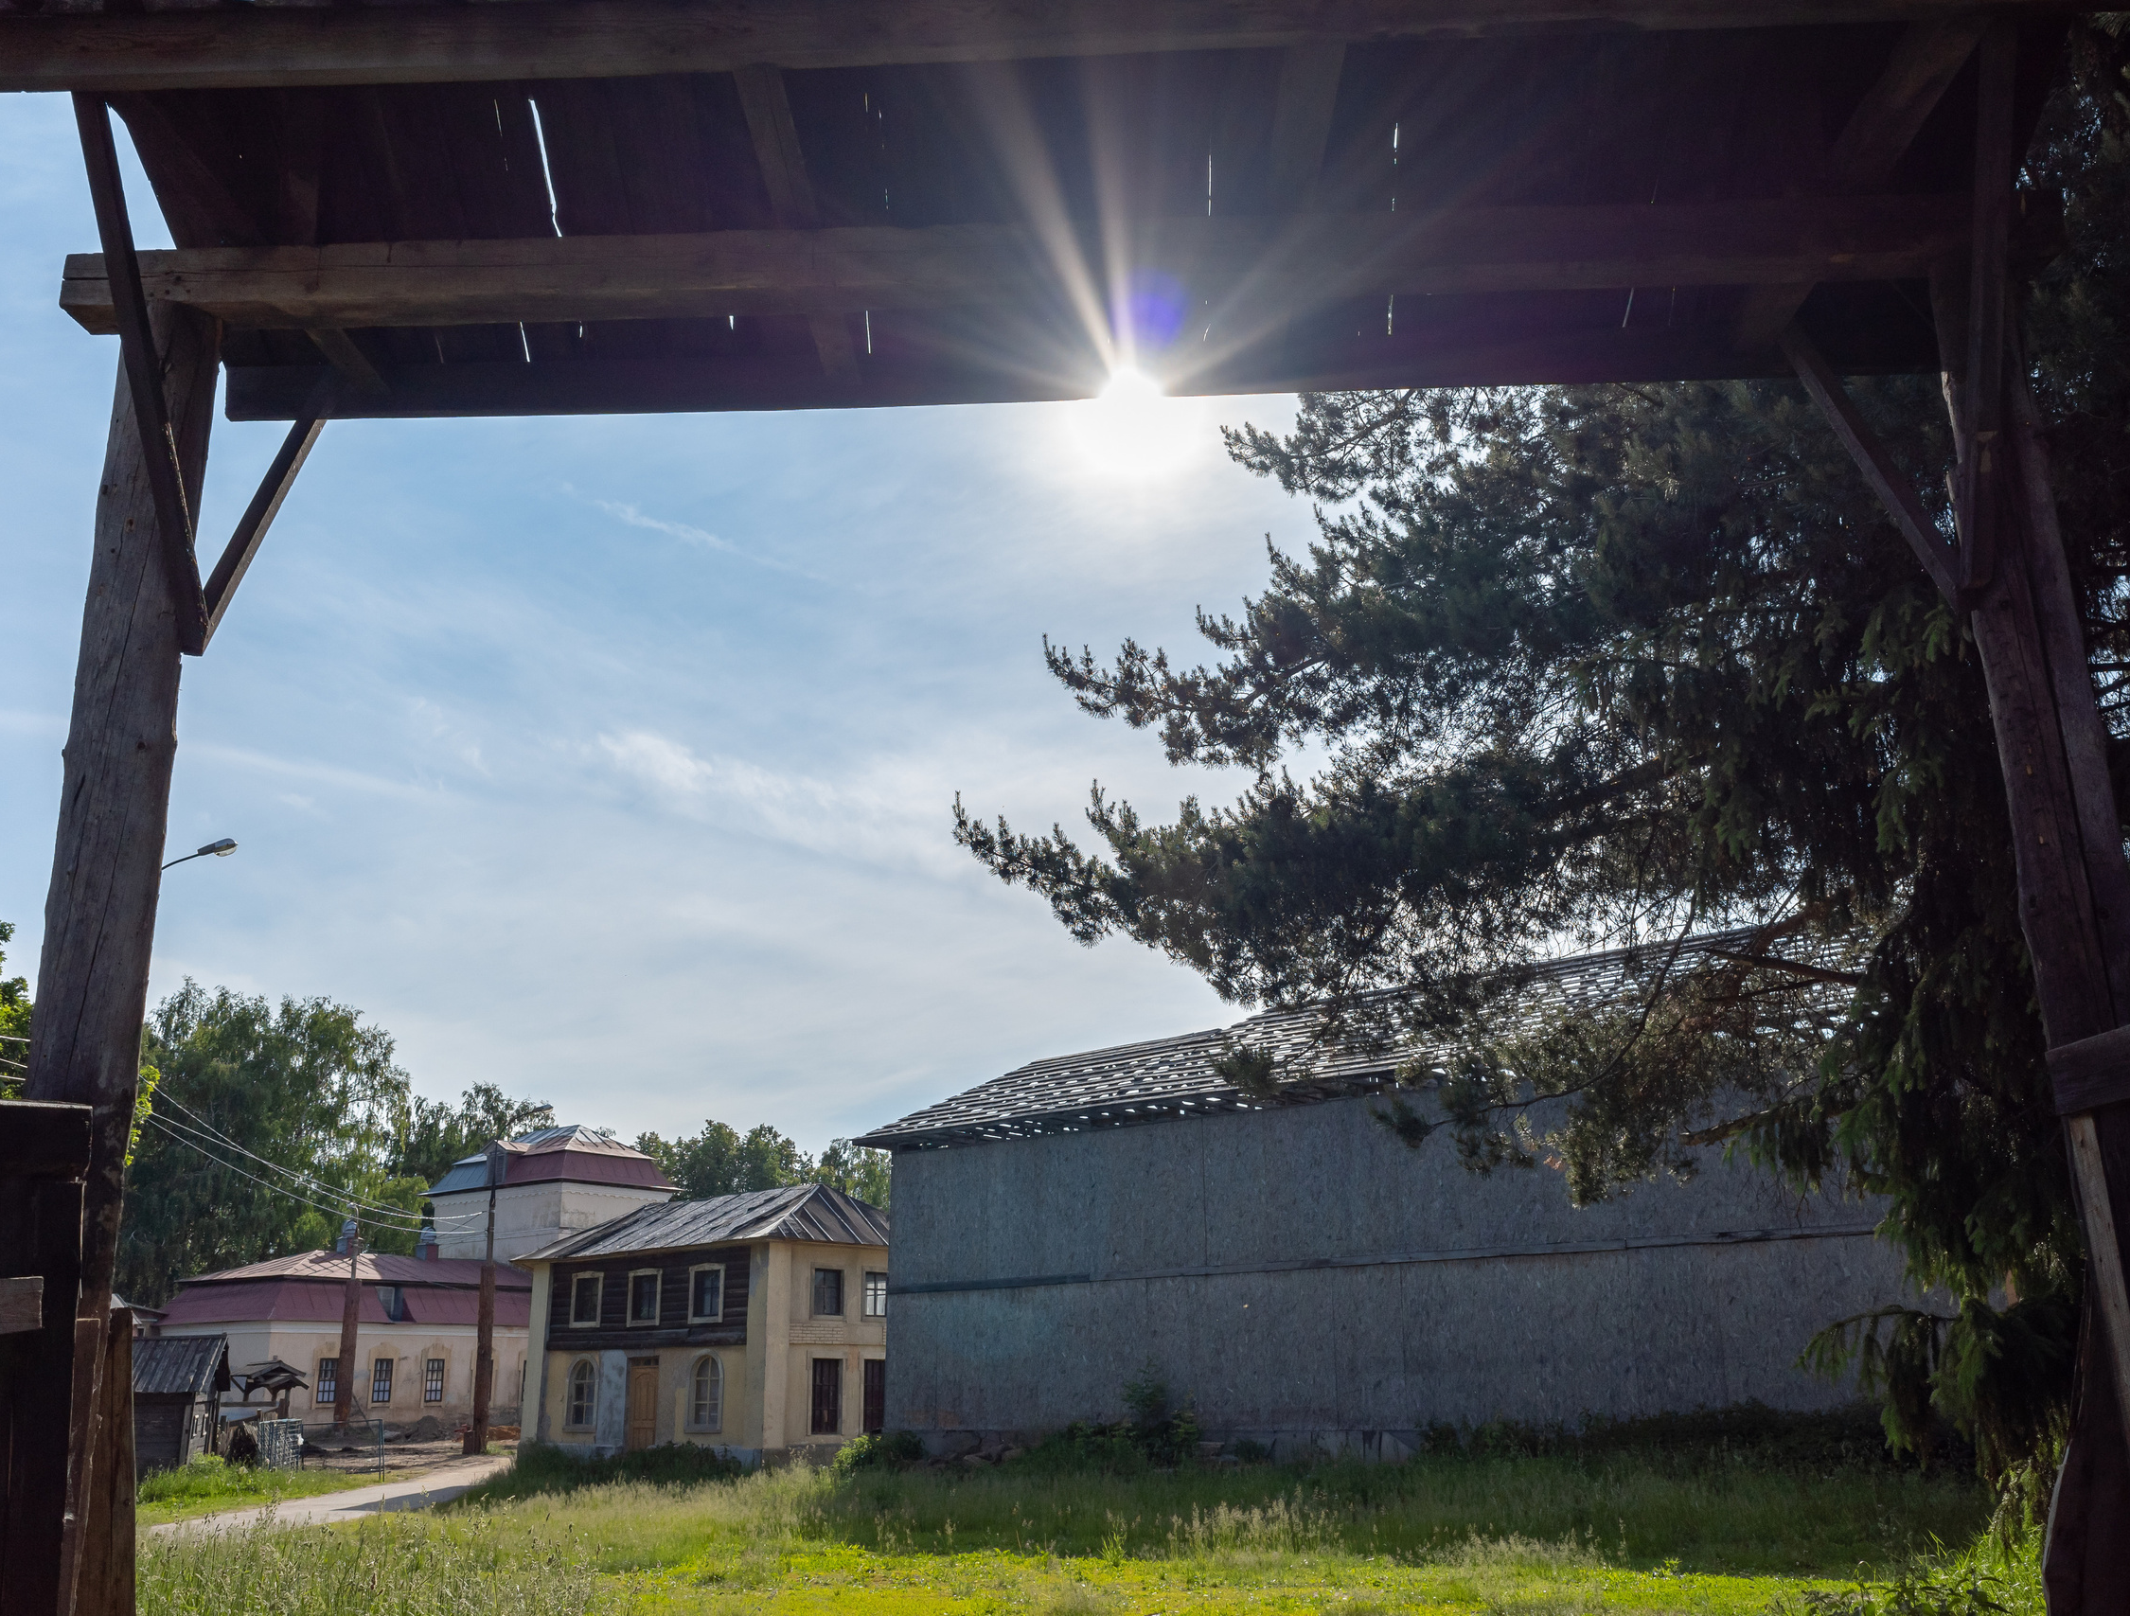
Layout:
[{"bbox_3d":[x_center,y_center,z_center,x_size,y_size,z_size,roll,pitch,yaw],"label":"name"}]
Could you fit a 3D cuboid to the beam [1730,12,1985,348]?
[{"bbox_3d":[1.979,-1.610,4.843,0.160,0.120,1.580,-1,-18,2],"label":"beam"}]

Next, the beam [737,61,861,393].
[{"bbox_3d":[-0.684,-1.557,4.936,0.110,0.120,1.580,-1,-18,2],"label":"beam"}]

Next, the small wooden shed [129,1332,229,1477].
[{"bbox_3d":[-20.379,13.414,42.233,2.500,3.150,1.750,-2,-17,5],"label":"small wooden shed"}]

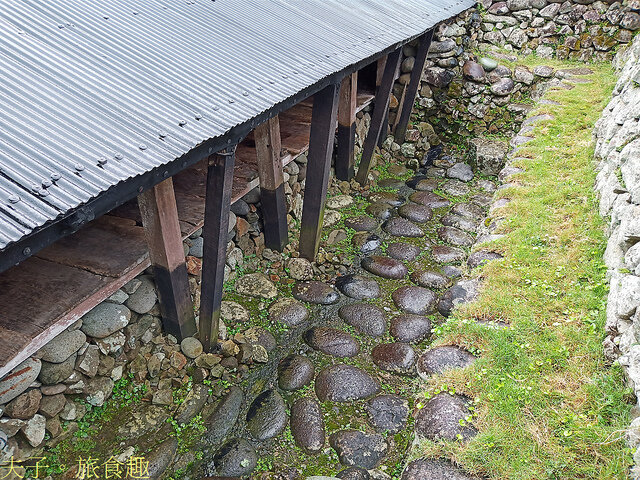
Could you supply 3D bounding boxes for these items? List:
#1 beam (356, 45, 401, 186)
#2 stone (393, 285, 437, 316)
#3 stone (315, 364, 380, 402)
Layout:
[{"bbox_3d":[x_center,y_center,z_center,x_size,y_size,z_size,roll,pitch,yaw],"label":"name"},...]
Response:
[{"bbox_3d":[0.478,-0.969,3.839,0.100,1.220,0.100,23,36,16],"label":"beam"},{"bbox_3d":[0.549,0.347,2.676,0.251,0.116,0.215,6,31,11],"label":"stone"},{"bbox_3d":[0.115,0.664,2.134,0.284,0.121,0.200,2,30,4],"label":"stone"}]

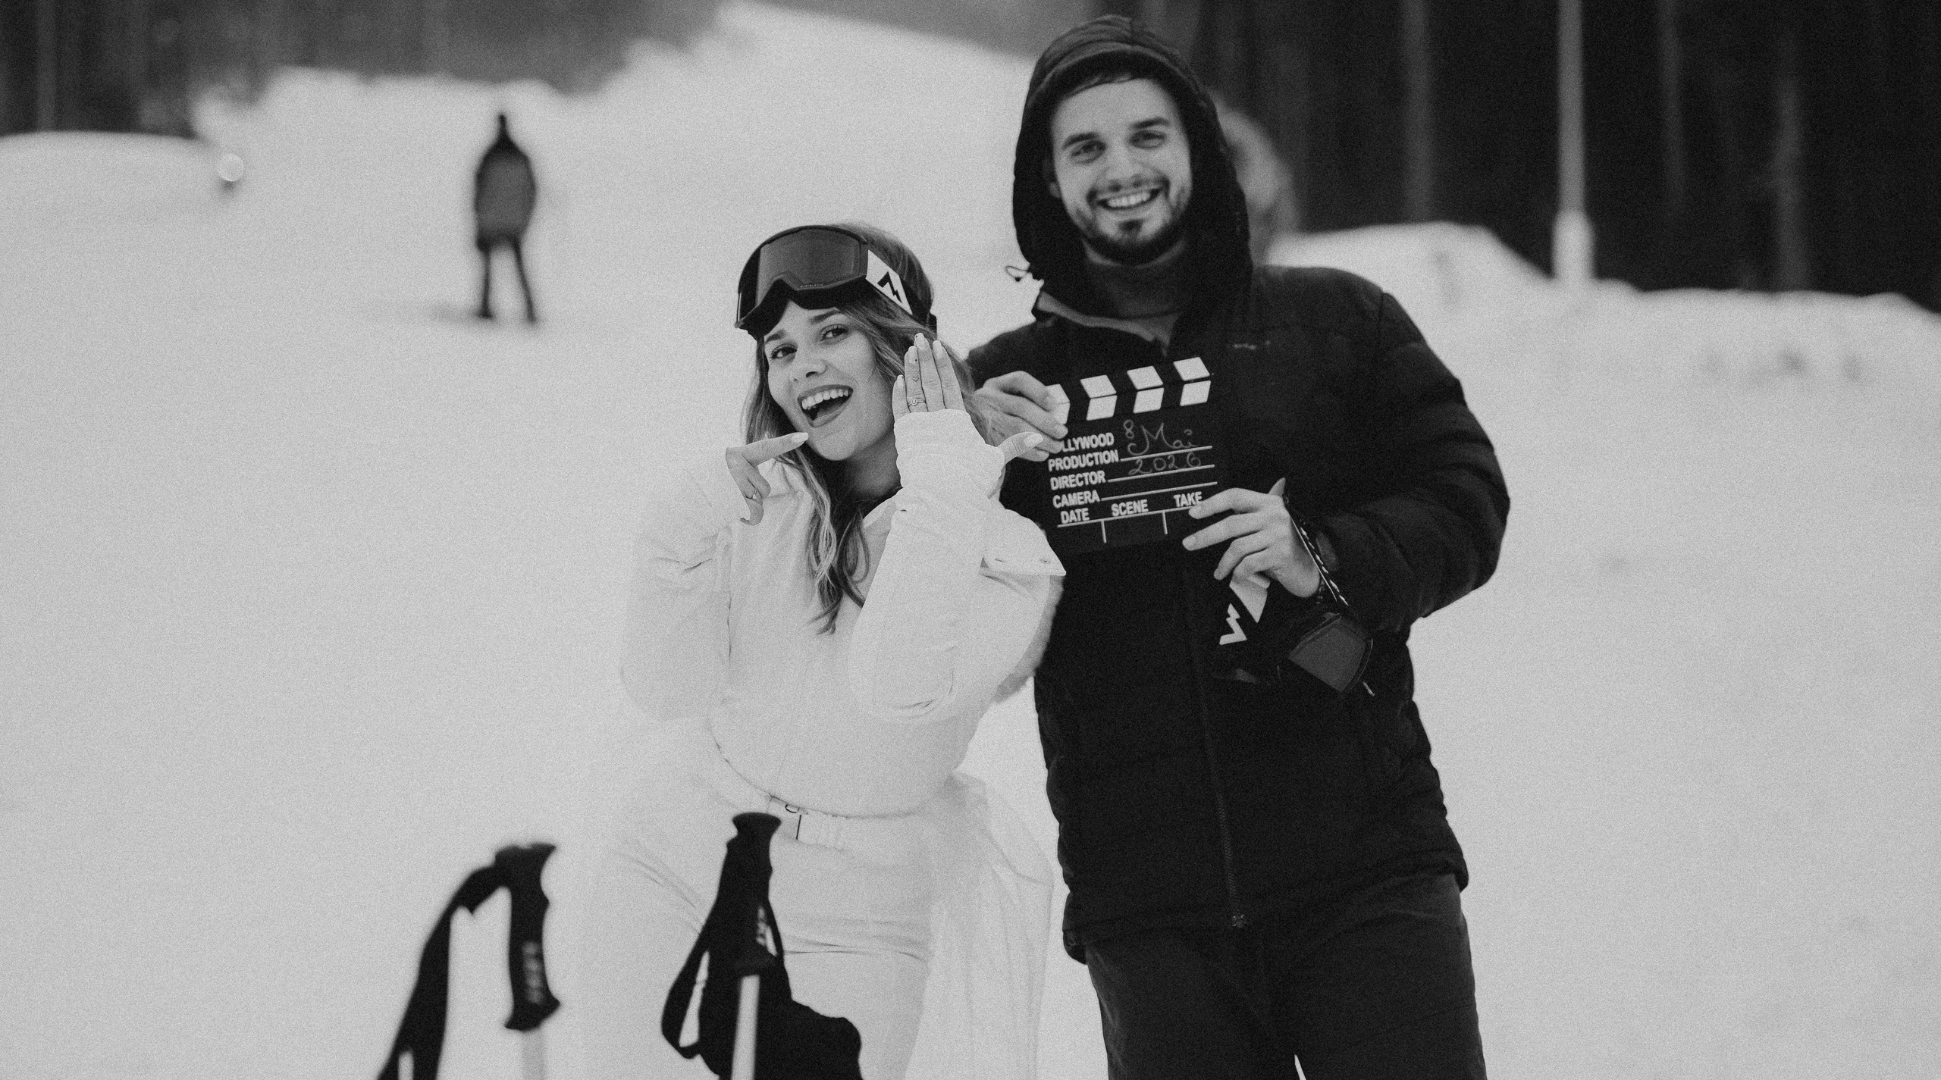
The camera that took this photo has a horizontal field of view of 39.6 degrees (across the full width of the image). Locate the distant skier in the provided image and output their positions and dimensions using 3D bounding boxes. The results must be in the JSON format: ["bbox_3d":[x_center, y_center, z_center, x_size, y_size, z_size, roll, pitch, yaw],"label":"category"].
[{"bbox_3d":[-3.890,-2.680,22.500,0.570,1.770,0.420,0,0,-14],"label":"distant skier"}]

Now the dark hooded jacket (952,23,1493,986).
[{"bbox_3d":[0.267,-0.065,2.850,0.600,0.980,0.420,-6,0,11],"label":"dark hooded jacket"}]

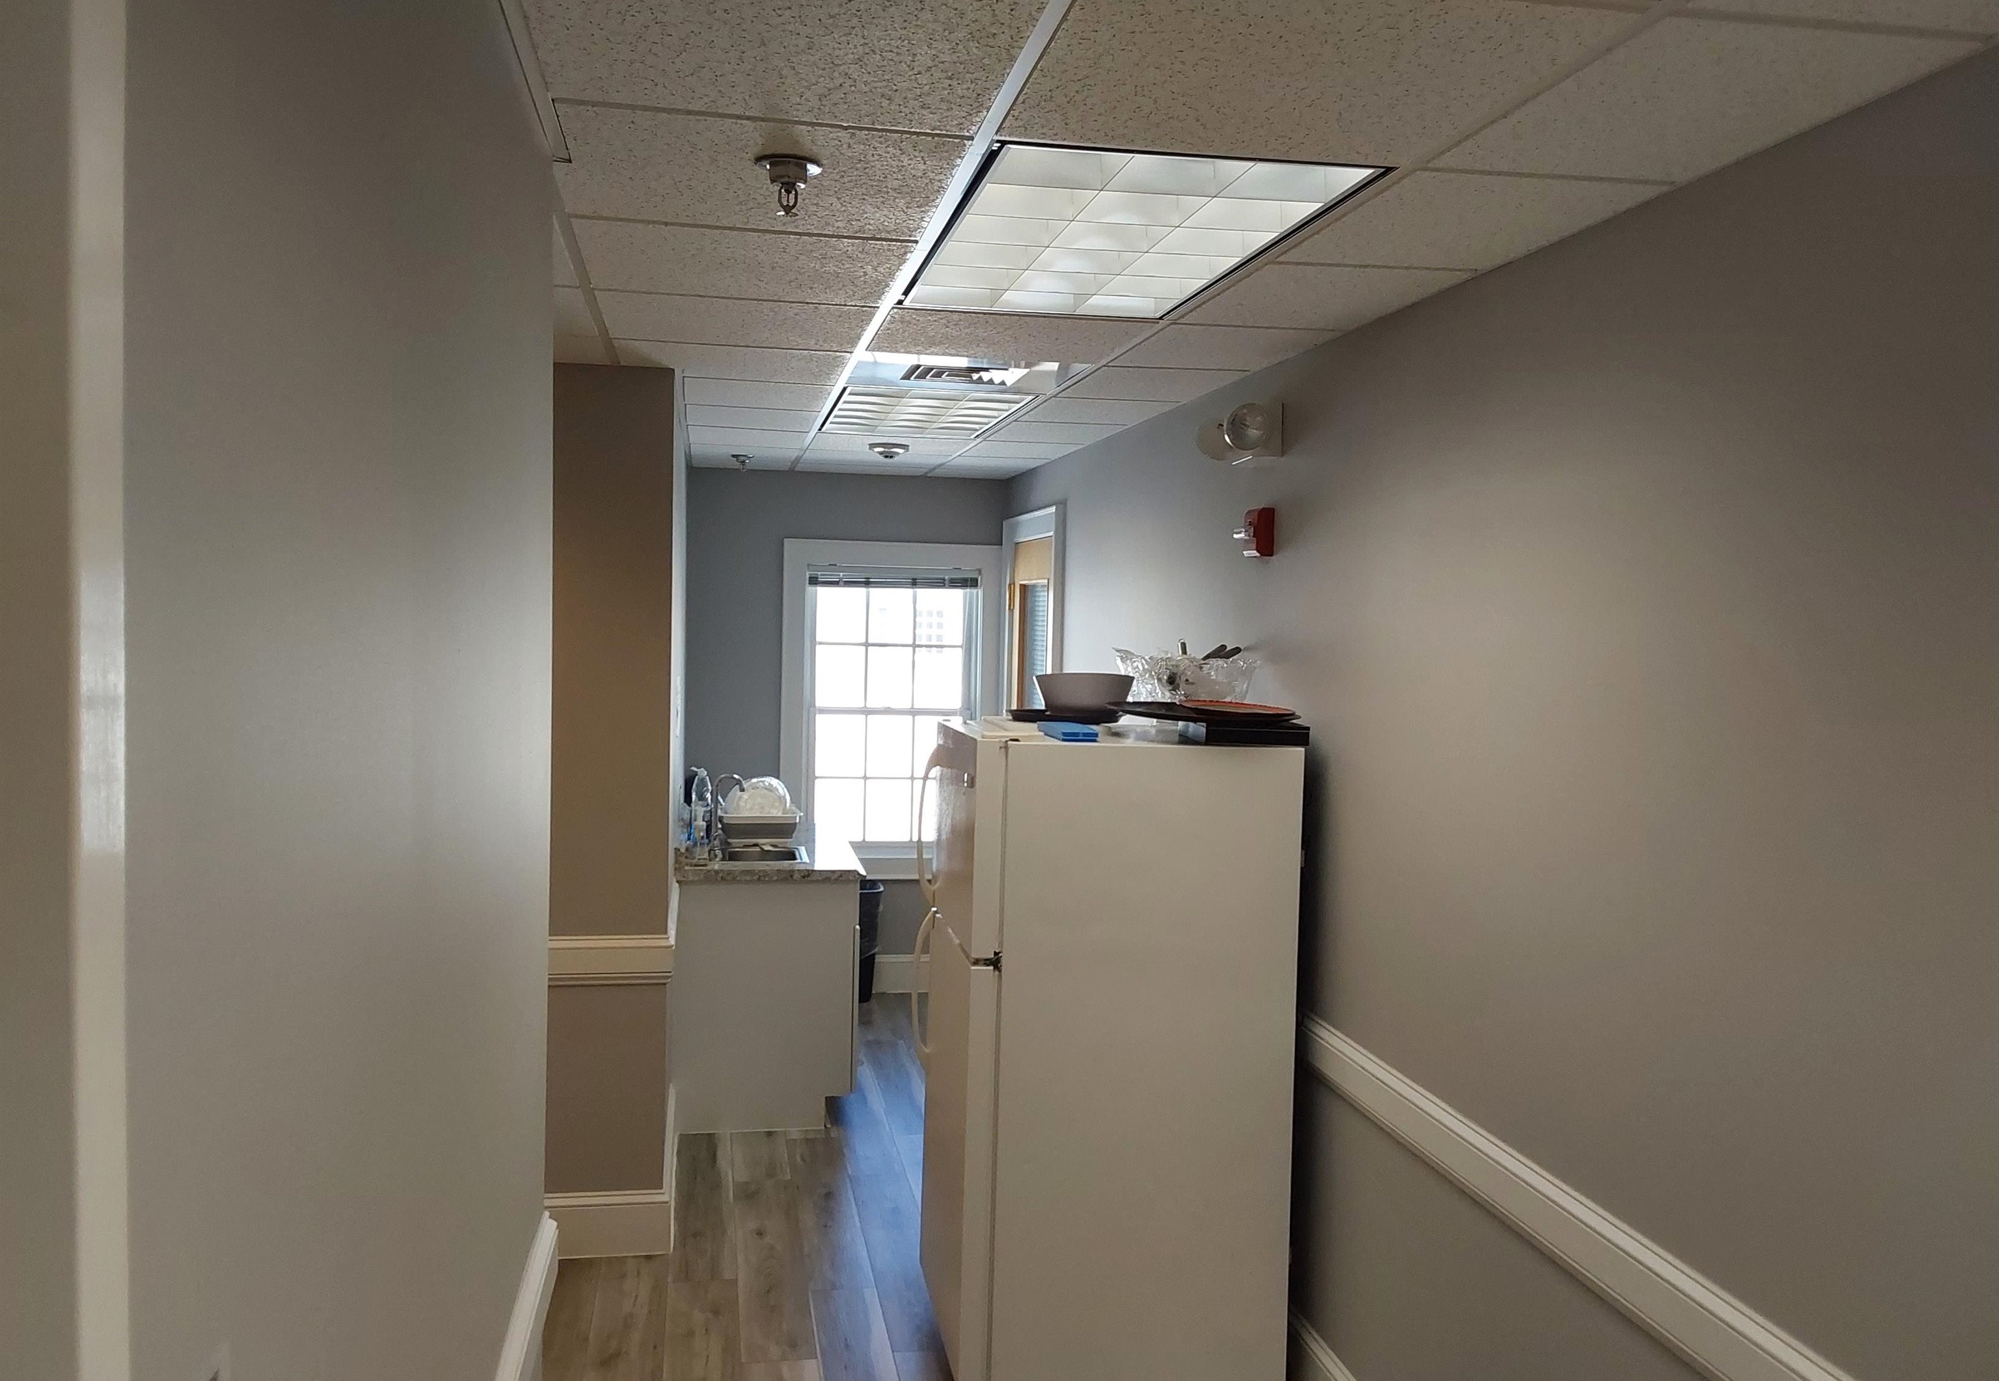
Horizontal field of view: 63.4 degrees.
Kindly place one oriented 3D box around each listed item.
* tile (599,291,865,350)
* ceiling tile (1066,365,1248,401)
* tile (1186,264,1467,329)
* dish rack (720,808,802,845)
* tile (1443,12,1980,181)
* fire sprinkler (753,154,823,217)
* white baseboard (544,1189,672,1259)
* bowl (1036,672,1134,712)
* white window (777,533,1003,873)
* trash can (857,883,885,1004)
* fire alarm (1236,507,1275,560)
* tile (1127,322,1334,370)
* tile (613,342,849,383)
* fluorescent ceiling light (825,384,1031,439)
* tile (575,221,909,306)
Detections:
[{"bbox_3d":[-0.590,-0.829,3.618,0.602,0.020,0.602,1,2,-10],"label":"tile"},{"bbox_3d":[0.398,-0.845,4.415,0.385,0.022,0.602,1,3,-10],"label":"ceiling tile"},{"bbox_3d":[0.615,-0.787,3.218,0.393,0.020,0.602,1,2,-10],"label":"tile"},{"bbox_3d":[-0.924,0.517,6.205,0.310,0.120,0.360,1,2,-10],"label":"dish rack"},{"bbox_3d":[0.832,-0.731,2.019,0.393,0.020,0.602,1,2,-10],"label":"tile"},{"bbox_3d":[-0.303,-0.724,2.328,0.094,0.070,0.094,1,2,-10],"label":"fire sprinkler"},{"bbox_3d":[-1.064,1.452,4.384,0.355,0.177,0.022,1,3,-10],"label":"white baseboard"},{"bbox_3d":[0.207,0.008,3.955,0.240,0.098,0.240,1,3,0],"label":"bowl"},{"bbox_3d":[-0.499,0.094,7.514,1.015,1.560,0.100,1,3,-10],"label":"white window"},{"bbox_3d":[-0.687,1.156,7.376,0.330,0.520,0.270,1,2,-10],"label":"trash can"},{"bbox_3d":[0.620,-0.388,3.993,0.082,0.120,0.115,1,3,-10],"label":"fire alarm"},{"bbox_3d":[0.506,-0.816,3.816,0.385,0.022,0.602,1,3,-10],"label":"tile"},{"bbox_3d":[-0.690,-0.860,4.218,0.602,0.022,0.602,1,3,-10],"label":"tile"},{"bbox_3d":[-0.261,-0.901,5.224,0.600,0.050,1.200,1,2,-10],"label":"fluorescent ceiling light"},{"bbox_3d":[-0.473,-0.802,3.019,0.602,0.022,0.602,1,3,-10],"label":"tile"}]

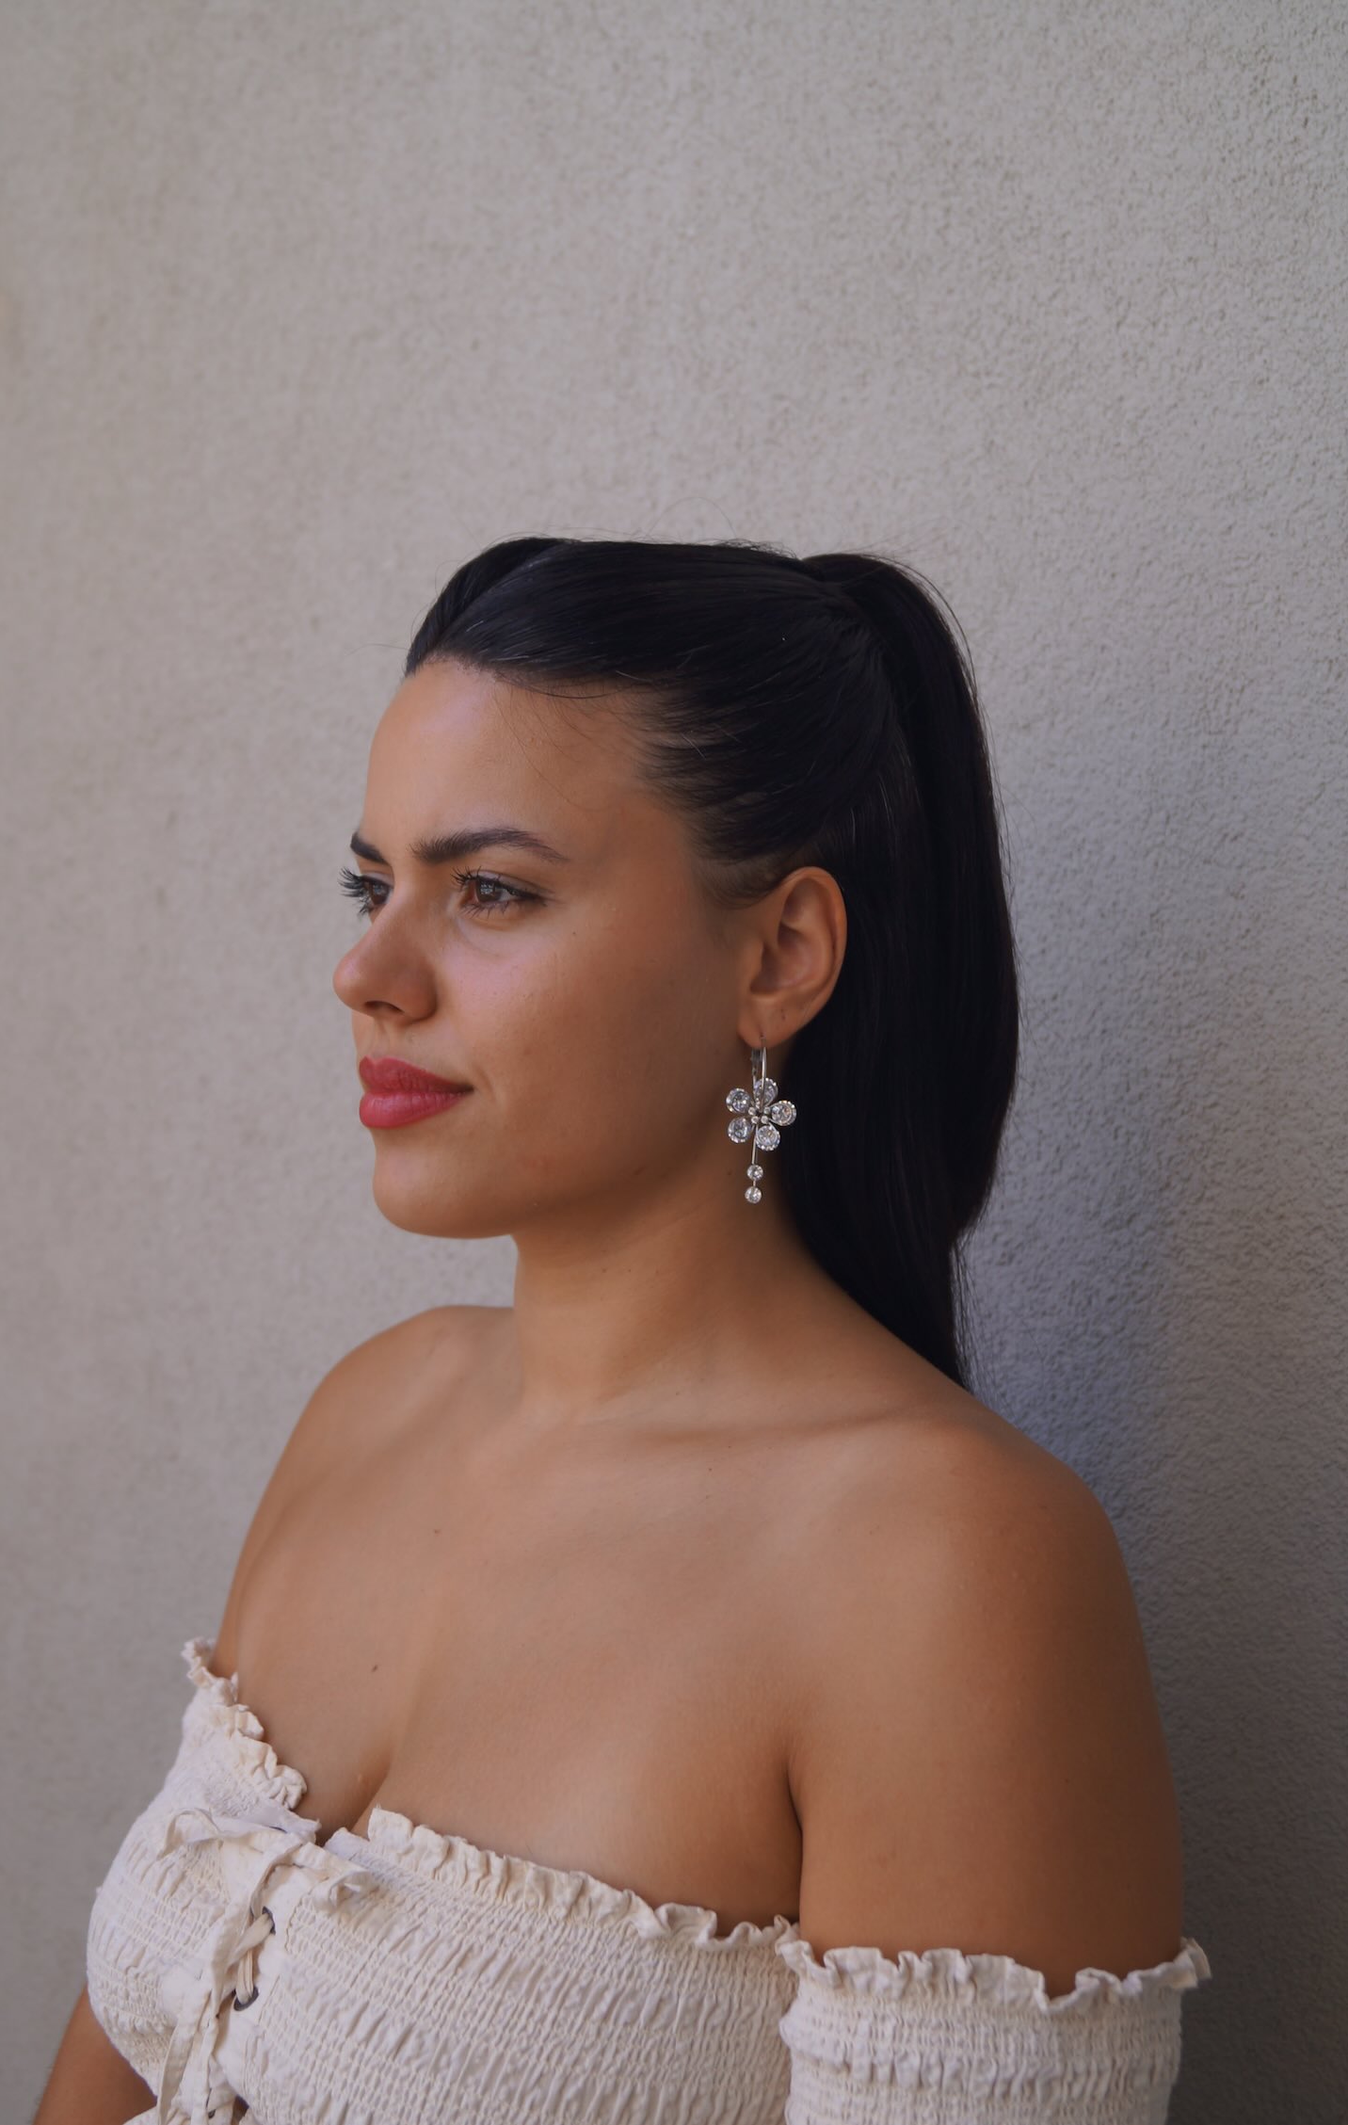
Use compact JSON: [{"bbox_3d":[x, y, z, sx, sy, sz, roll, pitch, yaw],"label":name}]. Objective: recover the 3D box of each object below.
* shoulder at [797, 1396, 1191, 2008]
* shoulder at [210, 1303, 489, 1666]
[{"bbox_3d":[0.098,0.196,0.845,0.125,0.185,0.130,0,0,-40],"label":"shoulder"},{"bbox_3d":[-0.130,0.170,1.080,0.125,0.150,0.130,0,0,-40],"label":"shoulder"}]

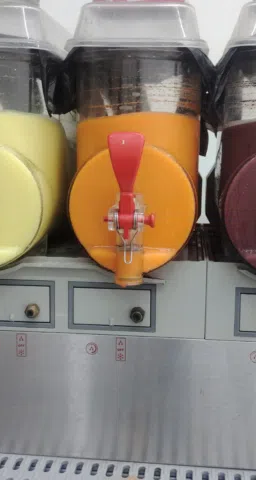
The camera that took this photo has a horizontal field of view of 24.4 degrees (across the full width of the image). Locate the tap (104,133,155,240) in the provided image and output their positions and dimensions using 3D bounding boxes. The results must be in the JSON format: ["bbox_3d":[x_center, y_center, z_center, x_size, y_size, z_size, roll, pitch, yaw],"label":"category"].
[{"bbox_3d":[0.002,-0.062,0.690,0.056,0.120,0.045,2,9,5],"label":"tap"}]

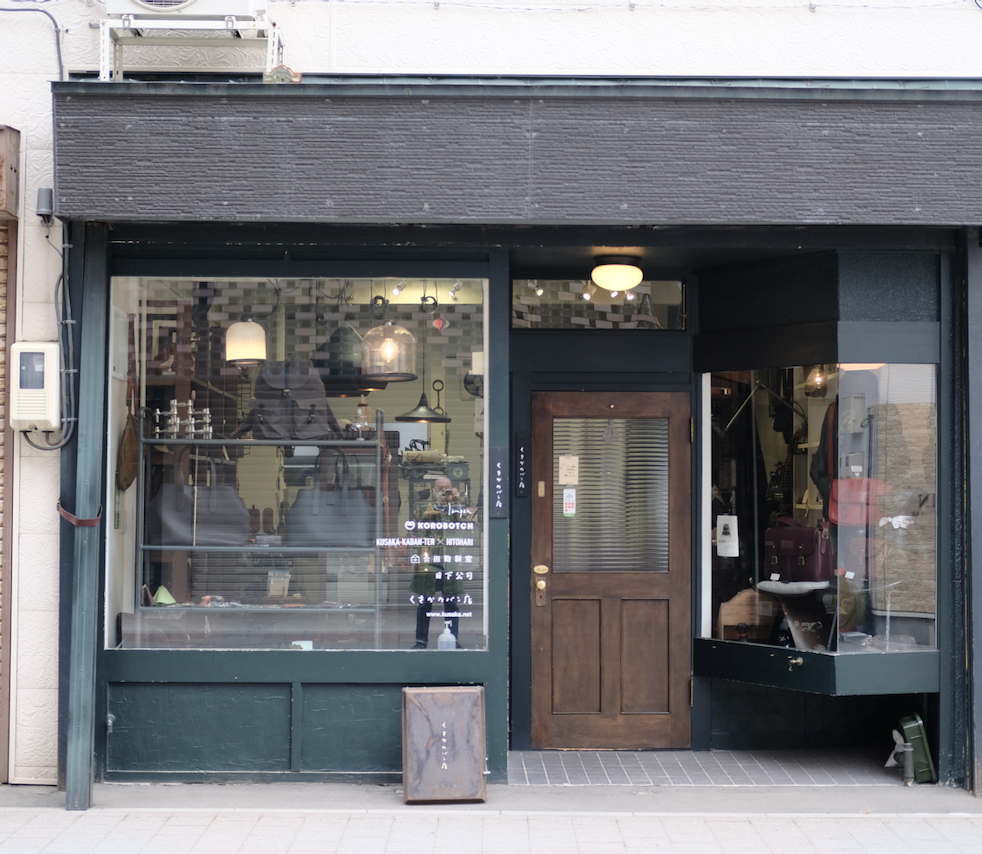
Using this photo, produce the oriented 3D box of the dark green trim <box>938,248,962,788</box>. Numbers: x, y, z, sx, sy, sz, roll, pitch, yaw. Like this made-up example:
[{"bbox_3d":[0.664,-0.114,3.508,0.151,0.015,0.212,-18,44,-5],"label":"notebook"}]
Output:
[{"bbox_3d":[2.242,0.439,9.207,0.093,2.612,0.090,0,-2,-1],"label":"dark green trim"}]

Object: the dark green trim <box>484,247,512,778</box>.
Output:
[{"bbox_3d":[0.039,0.425,9.178,0.104,2.591,0.100,0,-2,-1],"label":"dark green trim"}]

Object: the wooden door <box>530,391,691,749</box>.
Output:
[{"bbox_3d":[0.639,0.756,10.037,0.849,1.890,0.045,0,-2,-1],"label":"wooden door"}]

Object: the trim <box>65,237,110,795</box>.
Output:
[{"bbox_3d":[-1.889,0.381,8.855,0.115,2.765,0.100,0,-9,-1],"label":"trim"}]

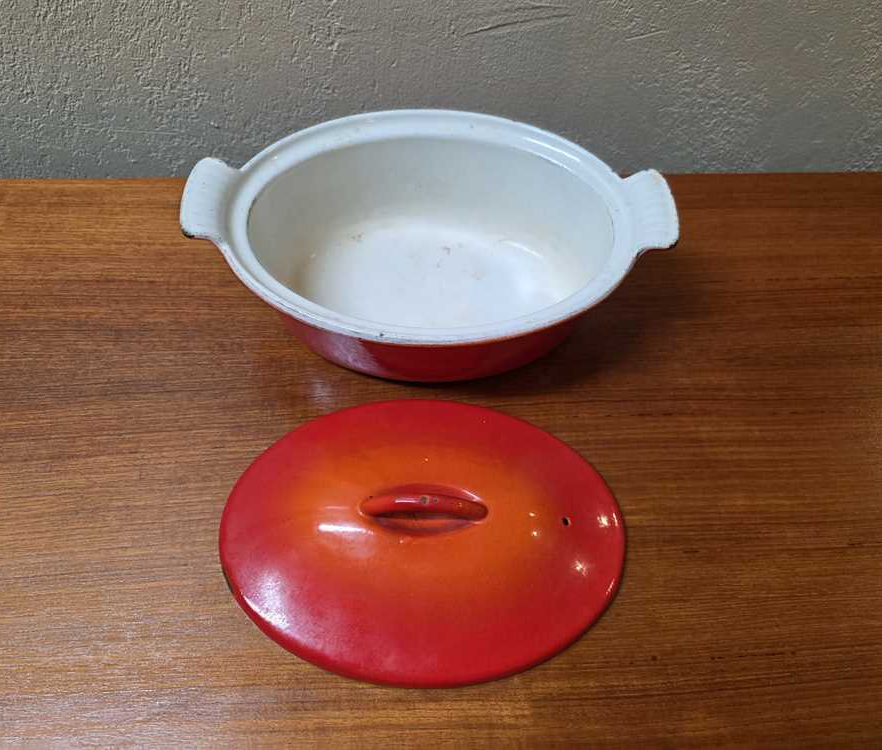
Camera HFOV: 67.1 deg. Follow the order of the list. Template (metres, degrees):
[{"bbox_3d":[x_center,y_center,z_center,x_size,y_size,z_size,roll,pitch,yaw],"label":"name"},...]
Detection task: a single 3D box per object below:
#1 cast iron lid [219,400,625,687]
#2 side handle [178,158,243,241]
[{"bbox_3d":[-0.014,0.093,0.428,0.270,0.048,0.195,3,61,2],"label":"cast iron lid"},{"bbox_3d":[-0.158,-0.120,0.457,0.037,0.020,0.077,3,61,2],"label":"side handle"}]

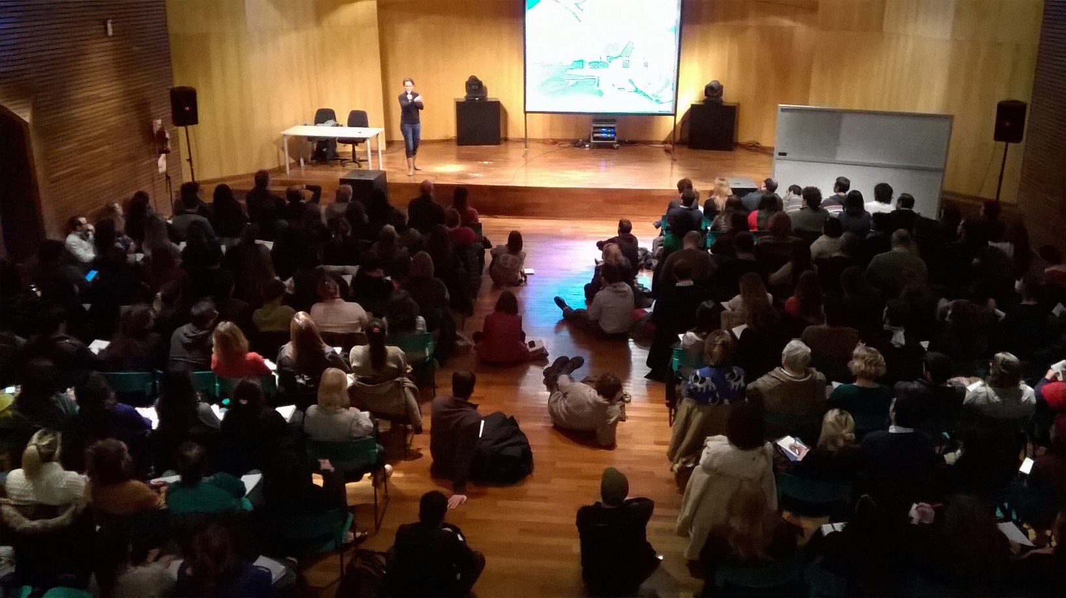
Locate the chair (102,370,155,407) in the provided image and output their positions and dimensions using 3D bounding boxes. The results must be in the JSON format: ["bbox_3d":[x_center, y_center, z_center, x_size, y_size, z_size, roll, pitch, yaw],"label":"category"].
[{"bbox_3d":[-3.395,0.909,7.746,0.476,0.790,0.507,0,20,3],"label":"chair"}]

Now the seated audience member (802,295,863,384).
[{"bbox_3d":[2.548,0.552,7.996,0.540,1.290,0.780,0,20,2],"label":"seated audience member"}]

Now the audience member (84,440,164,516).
[{"bbox_3d":[-2.495,1.365,5.740,0.500,1.240,0.800,3,21,7],"label":"audience member"}]

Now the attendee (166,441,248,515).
[{"bbox_3d":[-2.007,1.388,5.677,0.520,1.240,0.800,1,20,3],"label":"attendee"}]

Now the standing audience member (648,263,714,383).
[{"bbox_3d":[1.451,0.194,8.803,0.580,1.300,0.800,1,20,2],"label":"standing audience member"}]

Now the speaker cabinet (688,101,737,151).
[{"bbox_3d":[3.811,-3.654,18.500,0.922,0.922,0.588,6,21,18],"label":"speaker cabinet"}]

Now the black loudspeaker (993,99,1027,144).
[{"bbox_3d":[6.947,-2.572,12.750,0.390,0.590,0.340,17,26,39],"label":"black loudspeaker"}]

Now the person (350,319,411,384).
[{"bbox_3d":[-1.187,0.665,7.133,0.500,1.200,0.750,0,19,2],"label":"person"}]

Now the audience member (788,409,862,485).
[{"bbox_3d":[1.958,1.229,6.148,0.480,1.210,0.780,1,20,4],"label":"audience member"}]

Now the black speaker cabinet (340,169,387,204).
[{"bbox_3d":[-2.820,-1.669,14.529,0.560,0.800,0.690,3,21,7],"label":"black speaker cabinet"}]

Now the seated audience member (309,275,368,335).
[{"bbox_3d":[-1.817,0.305,8.517,0.540,1.300,0.750,1,20,2],"label":"seated audience member"}]

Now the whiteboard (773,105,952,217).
[{"bbox_3d":[5.075,-2.072,13.797,2.513,1.794,0.101,9,21,24],"label":"whiteboard"}]

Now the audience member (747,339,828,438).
[{"bbox_3d":[1.965,0.852,7.034,0.580,1.300,0.820,-2,21,-6],"label":"audience member"}]

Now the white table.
[{"bbox_3d":[-3.771,-2.838,16.695,1.753,0.745,0.821,4,20,12],"label":"white table"}]

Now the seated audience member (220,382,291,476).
[{"bbox_3d":[-1.952,1.079,6.509,0.490,1.240,0.800,2,20,5],"label":"seated audience member"}]

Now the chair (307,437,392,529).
[{"bbox_3d":[-1.355,1.290,6.572,0.480,0.800,0.480,0,20,1],"label":"chair"}]

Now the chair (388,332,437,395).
[{"bbox_3d":[-1.154,0.604,8.587,0.490,0.800,0.480,1,20,4],"label":"chair"}]

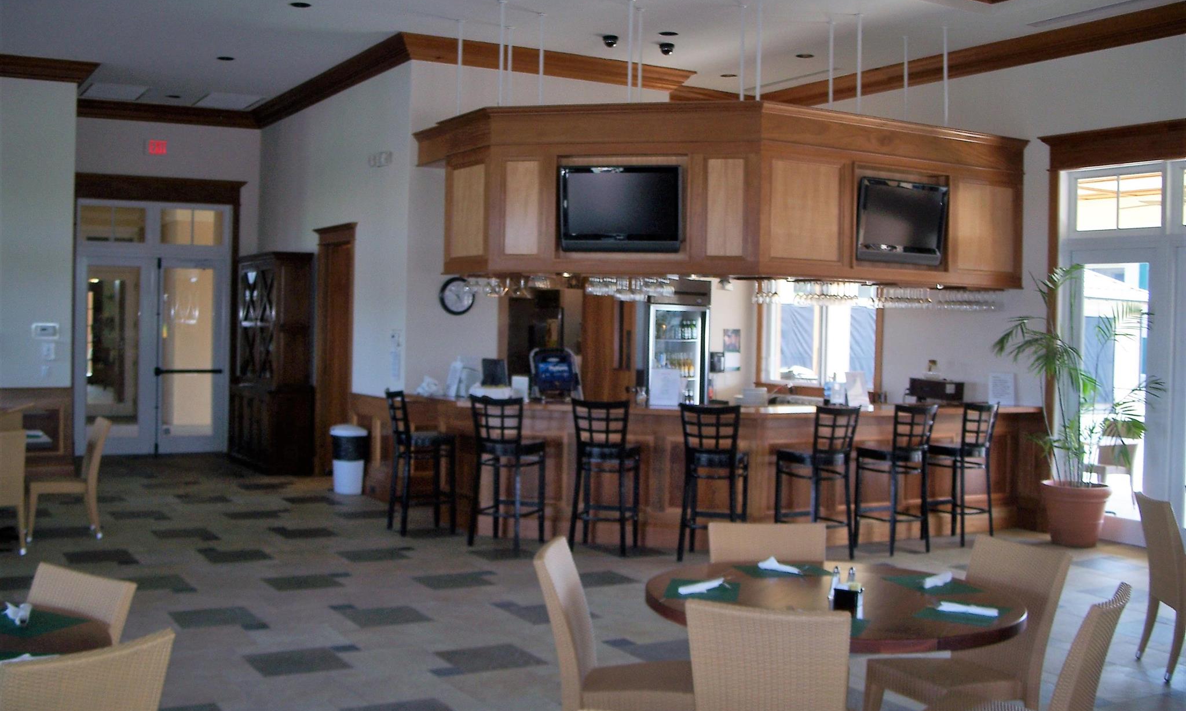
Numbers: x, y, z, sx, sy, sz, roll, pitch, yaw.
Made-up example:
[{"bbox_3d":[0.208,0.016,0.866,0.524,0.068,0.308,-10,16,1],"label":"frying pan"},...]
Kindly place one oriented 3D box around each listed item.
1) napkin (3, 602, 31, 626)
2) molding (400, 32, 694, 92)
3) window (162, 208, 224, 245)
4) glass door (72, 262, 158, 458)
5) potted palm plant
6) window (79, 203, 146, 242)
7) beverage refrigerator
[{"bbox_3d":[-1.578,0.707,3.495,0.085,0.045,0.140,1,1,-20],"label":"napkin"},{"bbox_3d":[-0.372,-2.687,11.708,3.110,0.210,0.190,0,2,-30],"label":"molding"},{"bbox_3d":[-4.735,-1.512,14.973,0.770,0.440,0.060,0,2,-30],"label":"window"},{"bbox_3d":[-5.467,0.013,14.566,0.910,2.280,0.060,0,2,-30],"label":"glass door"},{"bbox_3d":[3.647,0.373,9.550,1.180,2.080,1.080,2,1,21],"label":"potted palm plant"},{"bbox_3d":[-5.618,-1.534,14.814,0.790,0.450,0.060,0,2,-30],"label":"window"},{"bbox_3d":[0.655,0.309,12.841,0.740,2.060,0.740,0,2,-30],"label":"beverage refrigerator"}]

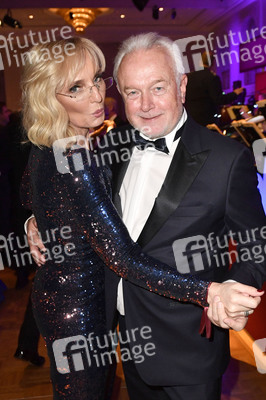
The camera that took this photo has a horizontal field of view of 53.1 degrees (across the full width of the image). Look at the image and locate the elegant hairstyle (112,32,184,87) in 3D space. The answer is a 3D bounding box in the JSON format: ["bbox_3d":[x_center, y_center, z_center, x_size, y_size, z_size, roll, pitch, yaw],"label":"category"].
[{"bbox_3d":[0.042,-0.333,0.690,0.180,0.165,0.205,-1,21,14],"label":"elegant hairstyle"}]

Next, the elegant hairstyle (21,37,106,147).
[{"bbox_3d":[-0.178,-0.272,0.690,0.190,0.265,0.210,-25,23,-32],"label":"elegant hairstyle"}]

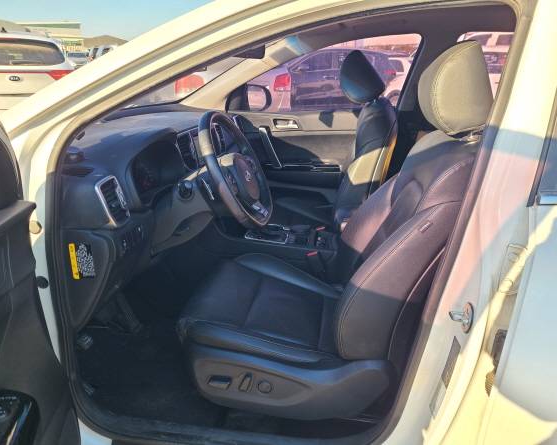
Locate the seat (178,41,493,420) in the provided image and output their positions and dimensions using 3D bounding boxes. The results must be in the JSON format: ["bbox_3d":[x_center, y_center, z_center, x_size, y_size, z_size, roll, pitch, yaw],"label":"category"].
[{"bbox_3d":[0.136,0.002,1.286,0.840,0.980,0.560,4,20,8],"label":"seat"}]

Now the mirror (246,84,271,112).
[{"bbox_3d":[-0.127,-0.696,2.507,0.130,0.165,0.240,7,21,18],"label":"mirror"}]

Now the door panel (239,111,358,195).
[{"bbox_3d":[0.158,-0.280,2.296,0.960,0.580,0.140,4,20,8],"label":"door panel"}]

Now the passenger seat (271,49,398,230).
[{"bbox_3d":[0.121,-0.246,1.996,0.750,0.980,0.540,4,20,8],"label":"passenger seat"}]

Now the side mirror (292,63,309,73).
[{"bbox_3d":[0.499,-3.437,9.900,0.190,0.160,0.220,3,21,9],"label":"side mirror"}]

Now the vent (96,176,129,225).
[{"bbox_3d":[-0.382,-0.049,1.007,0.045,0.115,0.085,-14,17,14],"label":"vent"}]

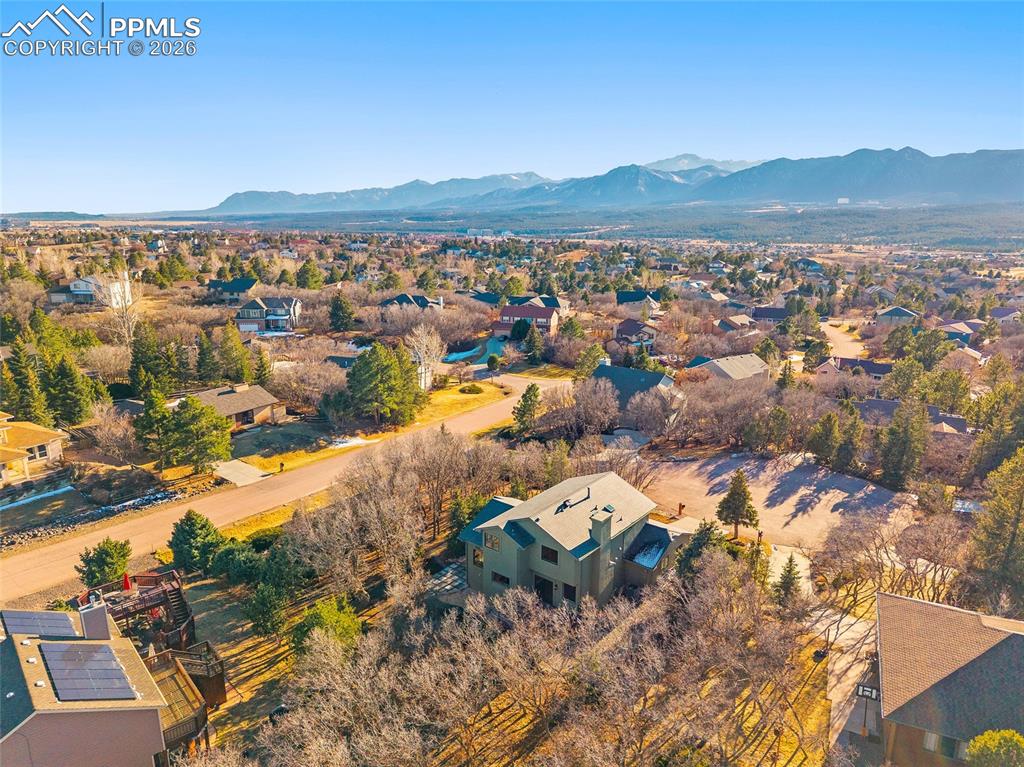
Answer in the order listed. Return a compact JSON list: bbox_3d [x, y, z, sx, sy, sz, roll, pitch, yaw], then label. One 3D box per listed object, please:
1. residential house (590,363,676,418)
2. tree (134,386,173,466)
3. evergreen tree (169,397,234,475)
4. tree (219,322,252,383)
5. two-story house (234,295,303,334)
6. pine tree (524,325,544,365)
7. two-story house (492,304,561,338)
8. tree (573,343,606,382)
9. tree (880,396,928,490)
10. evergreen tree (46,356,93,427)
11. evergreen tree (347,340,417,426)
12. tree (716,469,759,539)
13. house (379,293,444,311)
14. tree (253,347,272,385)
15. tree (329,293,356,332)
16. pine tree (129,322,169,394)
[{"bbox_3d":[17.200,1.500,103.190,12.000,7.000,12.200,11,17,38],"label":"residential house"},{"bbox_3d":[-43.990,5.303,86.334,4.440,10.420,4.440,0,14,0],"label":"tree"},{"bbox_3d":[-37.992,6.108,85.455,7.320,9.270,7.320,0,14,0],"label":"evergreen tree"},{"bbox_3d":[-47.900,-5.250,124.190,5.800,10.940,5.800,-5,14,-21],"label":"tree"},{"bbox_3d":[-65.550,-19.050,191.580,14.360,8.340,11.500,0,14,0],"label":"two-story house"},{"bbox_3d":[4.661,-7.999,146.027,4.040,8.150,4.040,0,14,0],"label":"pine tree"},{"bbox_3d":[2.910,-16.130,185.430,16.000,7.500,11.000,4,14,17],"label":"two-story house"},{"bbox_3d":[14.340,-3.010,130.350,5.300,8.100,5.300,2,14,6],"label":"tree"},{"bbox_3d":[41.190,6.410,75.060,5.000,9.960,5.000,8,15,29],"label":"tree"},{"bbox_3d":[-67.550,0.970,108.350,7.020,10.090,7.020,0,14,0],"label":"evergreen tree"},{"bbox_3d":[-19.594,0.045,104.300,9.980,12.170,9.980,0,14,0],"label":"evergreen tree"},{"bbox_3d":[22.330,11.910,70.010,4.140,7.270,4.140,0,14,0],"label":"tree"},{"bbox_3d":[-31.530,-24.380,221.170,18.700,6.700,13.000,1,14,6],"label":"house"},{"bbox_3d":[-42.850,-2.910,122.700,3.500,7.090,3.500,-5,14,-19],"label":"tree"},{"bbox_3d":[-45.880,-19.150,189.740,6.680,10.080,6.680,0,14,0],"label":"tree"},{"bbox_3d":[-62.405,-3.996,120.356,6.520,12.460,6.520,0,14,0],"label":"pine tree"}]

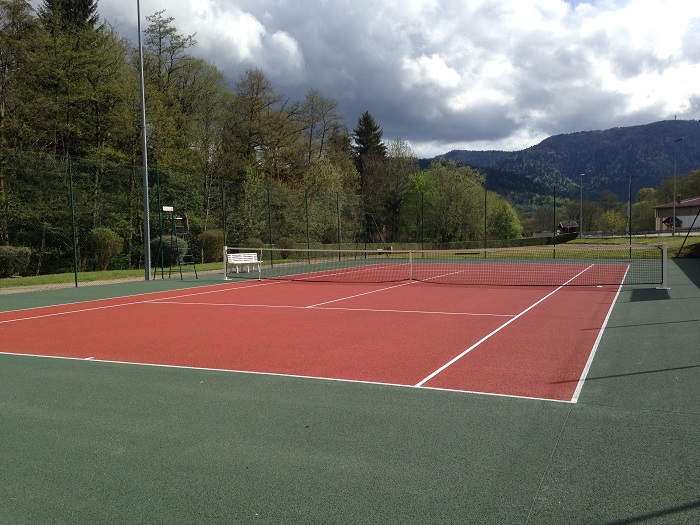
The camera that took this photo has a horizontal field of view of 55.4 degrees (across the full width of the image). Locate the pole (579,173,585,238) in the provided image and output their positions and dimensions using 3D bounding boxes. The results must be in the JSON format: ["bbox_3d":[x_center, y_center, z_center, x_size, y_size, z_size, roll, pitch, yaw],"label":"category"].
[{"bbox_3d":[30.500,-7.380,87.800,0.750,8.450,0.300,-1,3,3],"label":"pole"}]

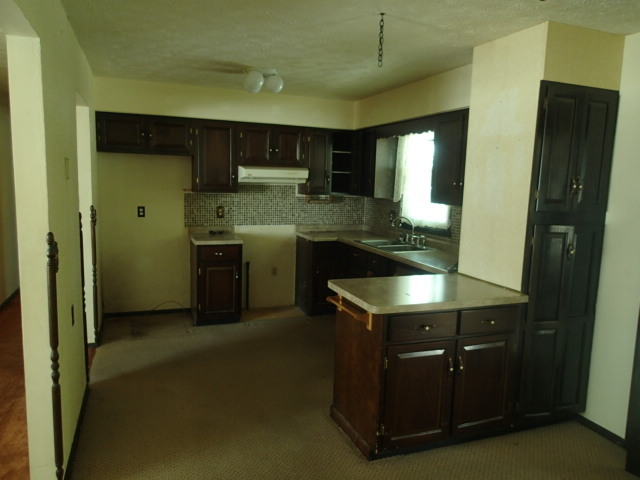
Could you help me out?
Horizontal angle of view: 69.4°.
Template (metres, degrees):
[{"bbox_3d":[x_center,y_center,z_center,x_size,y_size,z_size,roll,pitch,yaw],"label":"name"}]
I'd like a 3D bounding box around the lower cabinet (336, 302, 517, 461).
[{"bbox_3d":[0.655,0.767,2.953,0.990,0.874,0.566,-1,8,-21],"label":"lower cabinet"}]

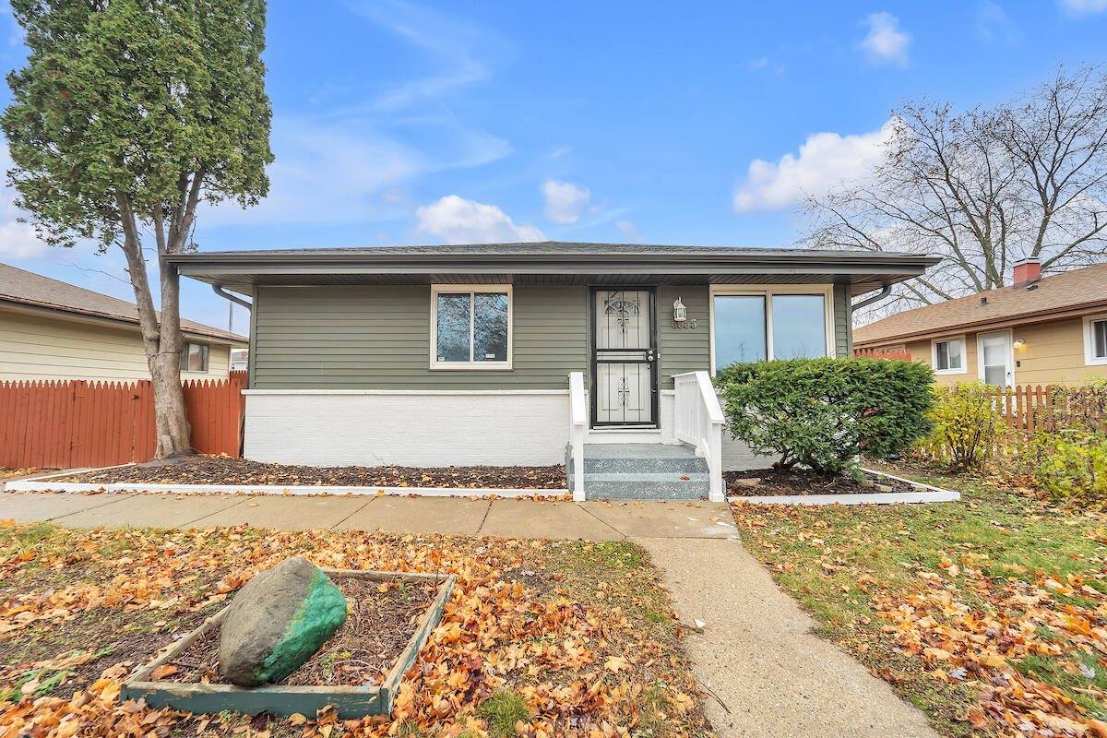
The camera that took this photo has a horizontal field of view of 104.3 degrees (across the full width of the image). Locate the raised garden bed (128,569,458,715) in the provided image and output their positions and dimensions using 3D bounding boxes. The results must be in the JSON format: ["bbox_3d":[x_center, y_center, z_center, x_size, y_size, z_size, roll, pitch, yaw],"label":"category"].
[{"bbox_3d":[-1.168,1.328,2.196,1.099,0.130,0.983,0,0,2],"label":"raised garden bed"}]

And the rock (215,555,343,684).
[{"bbox_3d":[-1.225,1.109,1.950,0.400,0.430,0.460,-1,-3,15],"label":"rock"}]

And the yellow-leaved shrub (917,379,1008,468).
[{"bbox_3d":[5.941,0.810,6.250,1.100,1.250,1.050,0,-3,0],"label":"yellow-leaved shrub"}]

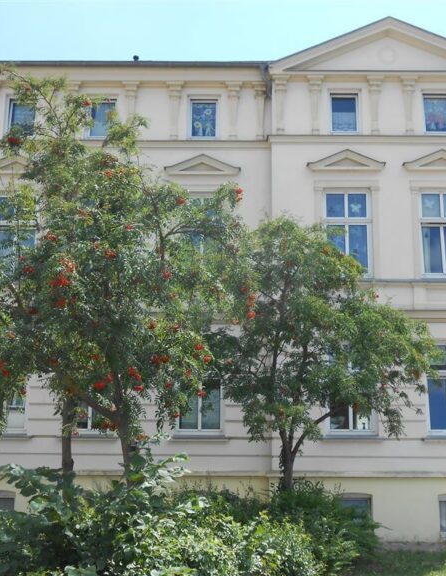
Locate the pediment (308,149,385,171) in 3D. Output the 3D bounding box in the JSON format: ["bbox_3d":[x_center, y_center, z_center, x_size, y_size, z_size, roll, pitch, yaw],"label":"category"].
[{"bbox_3d":[2.895,-2.954,19.865,1.858,0.550,0.270,0,-12,0],"label":"pediment"}]

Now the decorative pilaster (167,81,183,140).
[{"bbox_3d":[-1.155,-4.302,20.613,0.405,1.547,0.180,0,-12,0],"label":"decorative pilaster"}]

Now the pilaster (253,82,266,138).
[{"bbox_3d":[0.888,-4.287,20.599,0.318,1.546,0.180,0,-12,0],"label":"pilaster"}]

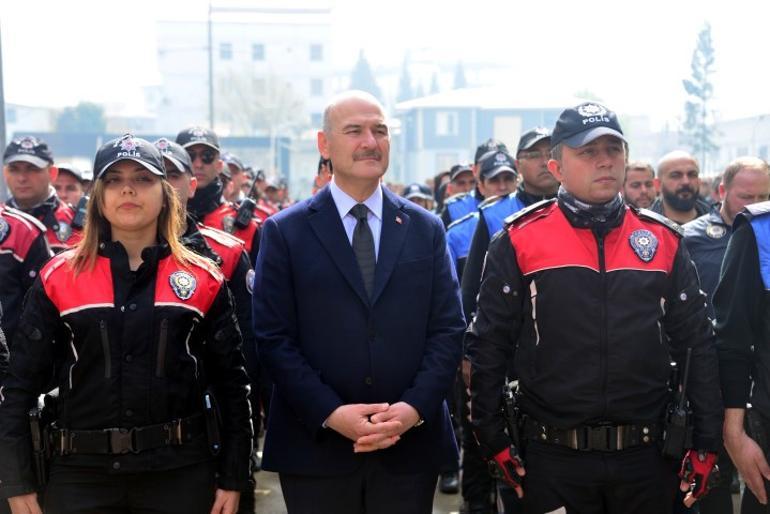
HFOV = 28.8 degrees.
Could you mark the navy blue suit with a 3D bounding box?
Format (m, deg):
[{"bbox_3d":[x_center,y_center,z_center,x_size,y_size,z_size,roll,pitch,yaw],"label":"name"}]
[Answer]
[{"bbox_3d":[-0.070,0.197,3.950,0.560,0.775,0.330,0,2,-8],"label":"navy blue suit"}]

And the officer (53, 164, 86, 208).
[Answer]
[{"bbox_3d":[-1.601,0.381,7.634,0.550,1.733,0.330,0,2,-4],"label":"officer"}]

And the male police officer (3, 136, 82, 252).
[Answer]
[{"bbox_3d":[-1.326,0.432,5.735,0.560,1.782,0.330,0,2,0],"label":"male police officer"}]

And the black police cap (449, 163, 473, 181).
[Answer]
[{"bbox_3d":[0.526,-0.588,10.300,0.180,0.135,0.260,-1,3,-32],"label":"black police cap"}]

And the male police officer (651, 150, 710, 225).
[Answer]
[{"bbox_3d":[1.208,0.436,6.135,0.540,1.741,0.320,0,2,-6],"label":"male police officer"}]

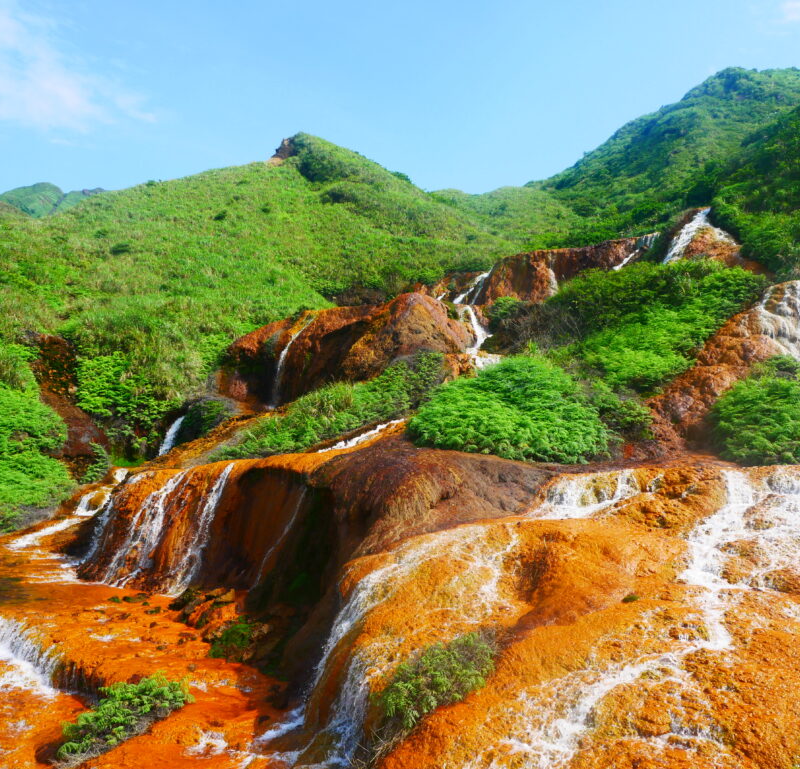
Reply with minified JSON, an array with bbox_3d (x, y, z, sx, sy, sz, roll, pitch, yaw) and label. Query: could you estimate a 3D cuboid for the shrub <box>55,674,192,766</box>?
[{"bbox_3d":[-3.491,4.283,9.000,0.850,0.550,1.750,-2,-3,38],"label":"shrub"}]

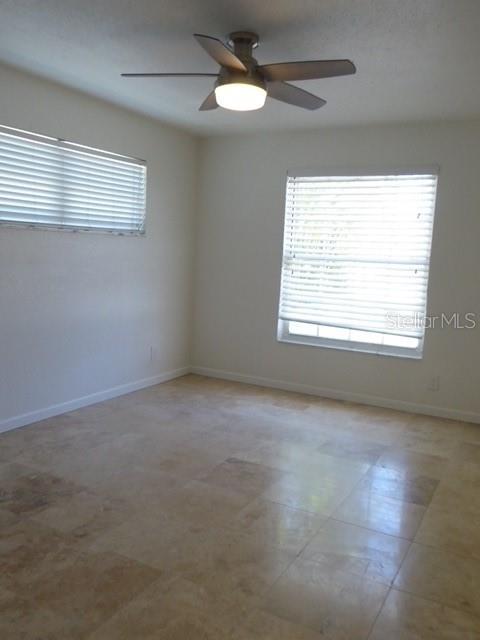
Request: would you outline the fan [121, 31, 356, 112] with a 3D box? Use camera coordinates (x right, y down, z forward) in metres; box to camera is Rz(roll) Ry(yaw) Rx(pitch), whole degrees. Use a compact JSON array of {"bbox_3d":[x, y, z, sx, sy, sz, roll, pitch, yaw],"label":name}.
[{"bbox_3d":[0.041,-1.307,2.824,1.250,0.355,1.250,7,8,28],"label":"fan"}]

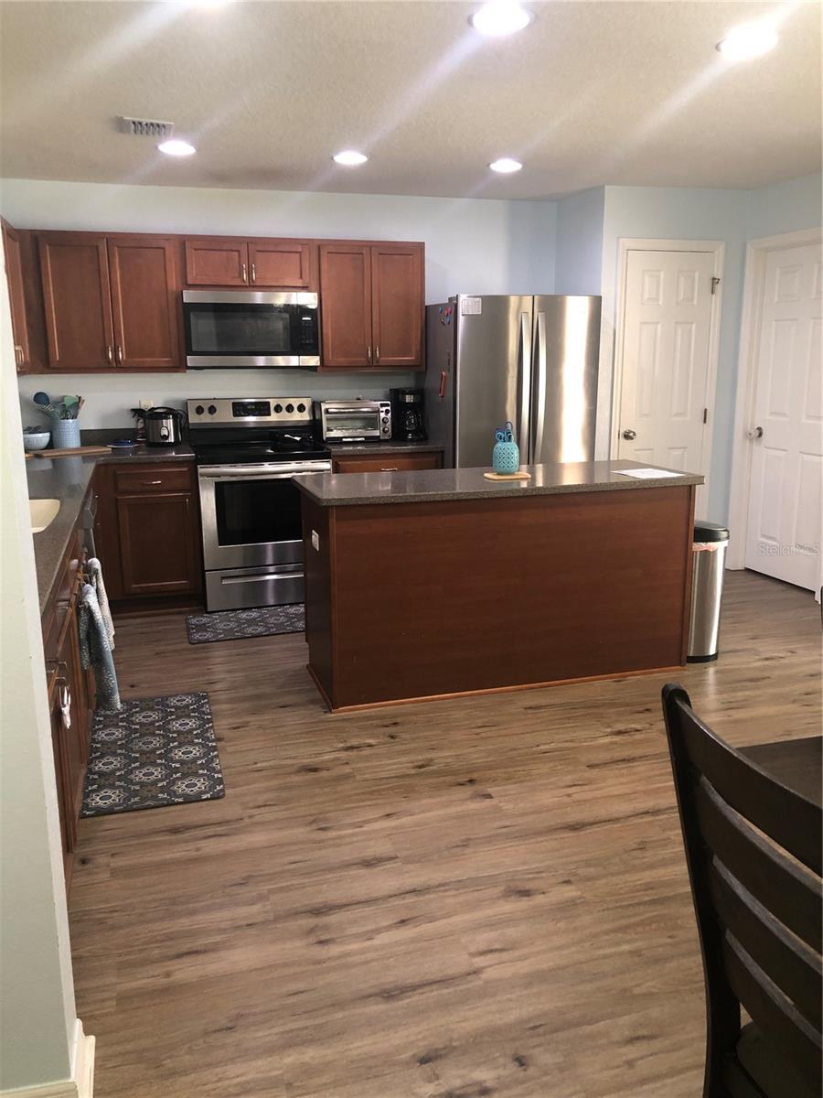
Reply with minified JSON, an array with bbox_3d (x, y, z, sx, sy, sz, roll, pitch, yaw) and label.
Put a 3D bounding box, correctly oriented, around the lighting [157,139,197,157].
[{"bbox_3d":[-1.123,-1.908,4.254,0.185,0.025,0.185,-4,13,-16],"label":"lighting"}]

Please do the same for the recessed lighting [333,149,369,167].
[{"bbox_3d":[-0.306,-1.966,4.484,0.190,0.025,0.190,-4,13,-16],"label":"recessed lighting"}]

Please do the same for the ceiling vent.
[{"bbox_3d":[-1.146,-1.812,3.842,0.225,0.025,0.280,-4,13,-16],"label":"ceiling vent"}]

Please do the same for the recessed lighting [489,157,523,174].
[{"bbox_3d":[0.501,-2.023,4.713,0.190,0.025,0.190,-4,13,-16],"label":"recessed lighting"}]

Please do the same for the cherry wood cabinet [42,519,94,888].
[{"bbox_3d":[-1.397,0.436,2.836,0.625,0.876,1.900,-4,13,-16],"label":"cherry wood cabinet"}]

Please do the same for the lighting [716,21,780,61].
[{"bbox_3d":[1.081,-1.612,2.850,0.190,0.025,0.190,-4,13,-16],"label":"lighting"}]

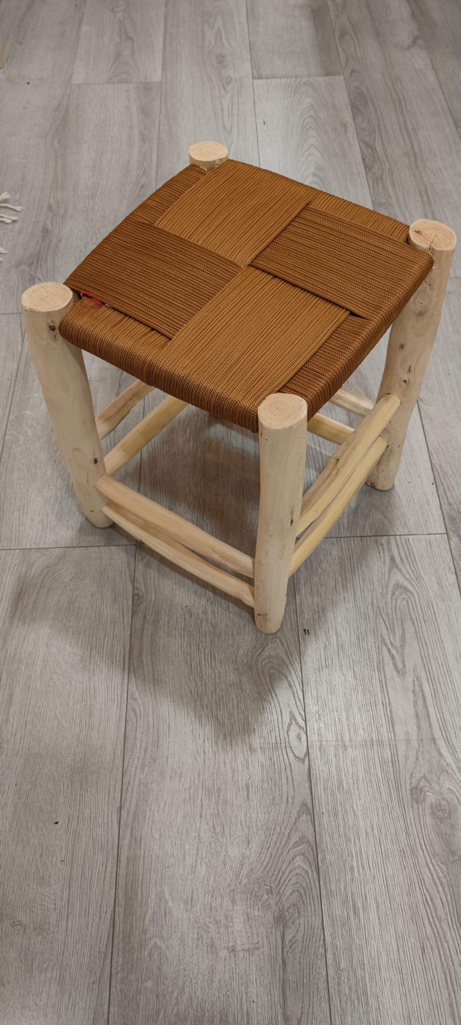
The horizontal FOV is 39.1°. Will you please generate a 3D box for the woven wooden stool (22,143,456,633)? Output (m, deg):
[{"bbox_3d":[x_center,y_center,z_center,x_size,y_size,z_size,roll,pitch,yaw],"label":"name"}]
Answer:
[{"bbox_3d":[0.014,-0.124,0.762,0.315,0.403,0.315,30,64,17],"label":"woven wooden stool"}]

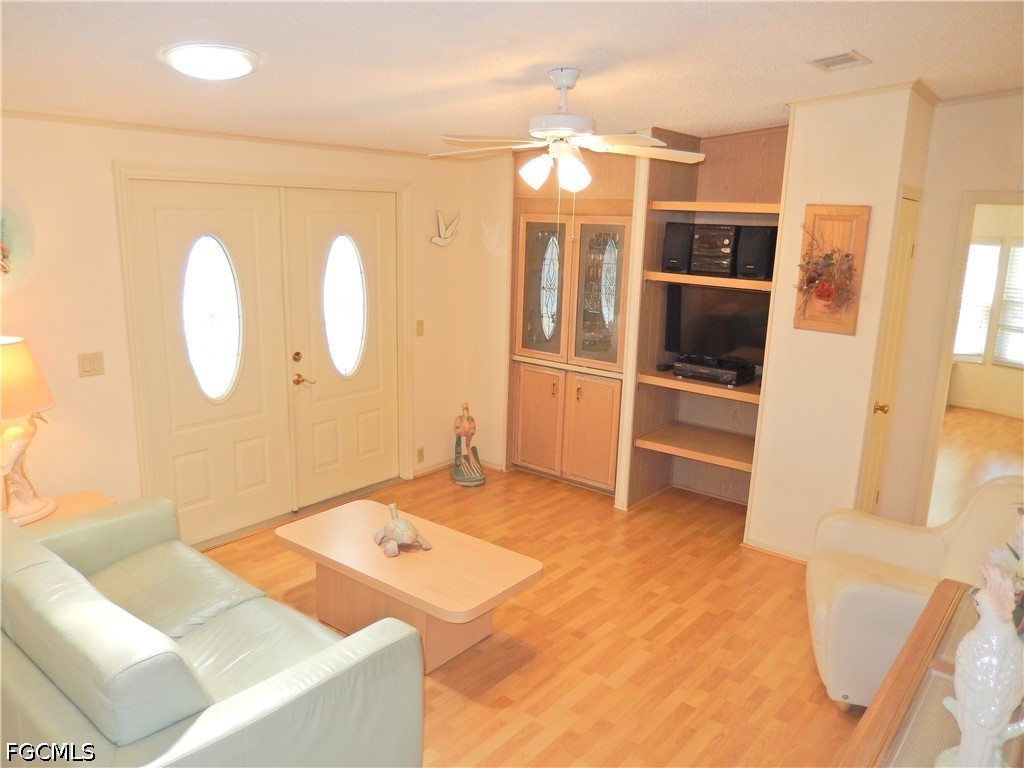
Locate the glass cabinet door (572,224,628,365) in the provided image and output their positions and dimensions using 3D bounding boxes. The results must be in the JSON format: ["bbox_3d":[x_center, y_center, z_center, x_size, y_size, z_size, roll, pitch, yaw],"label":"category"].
[{"bbox_3d":[0.582,-0.605,4.976,0.435,1.000,0.025,11,16,35],"label":"glass cabinet door"}]

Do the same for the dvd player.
[{"bbox_3d":[1.274,-0.078,4.668,0.400,0.100,0.310,11,16,35],"label":"dvd player"}]

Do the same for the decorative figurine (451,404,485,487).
[{"bbox_3d":[-0.311,0.432,5.412,0.245,0.590,0.230,-1,13,-13],"label":"decorative figurine"}]

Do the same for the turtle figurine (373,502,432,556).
[{"bbox_3d":[-0.517,0.676,3.465,0.235,0.166,0.235,-6,15,-29],"label":"turtle figurine"}]

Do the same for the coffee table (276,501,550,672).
[{"bbox_3d":[-0.509,0.963,3.500,1.235,0.412,0.610,11,16,35],"label":"coffee table"}]

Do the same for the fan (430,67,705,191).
[{"bbox_3d":[0.210,-1.051,3.063,1.280,0.450,1.280,11,16,35],"label":"fan"}]

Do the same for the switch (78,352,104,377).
[{"bbox_3d":[-1.996,-0.092,3.519,0.010,0.114,0.114,11,16,35],"label":"switch"}]

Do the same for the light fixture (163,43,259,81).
[{"bbox_3d":[-1.013,-1.083,2.500,0.305,0.045,0.305,3,12,37],"label":"light fixture"}]

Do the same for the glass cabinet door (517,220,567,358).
[{"bbox_3d":[0.230,-0.674,5.231,0.435,1.000,0.025,11,16,35],"label":"glass cabinet door"}]

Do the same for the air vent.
[{"bbox_3d":[1.388,-1.352,3.120,0.180,0.015,0.290,3,12,37],"label":"air vent"}]

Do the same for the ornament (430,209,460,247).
[{"bbox_3d":[-0.469,-1.119,5.332,0.040,0.265,0.290,11,16,35],"label":"ornament"}]

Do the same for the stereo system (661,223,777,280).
[{"bbox_3d":[1.276,-0.818,4.504,0.650,0.300,0.270,11,16,35],"label":"stereo system"}]

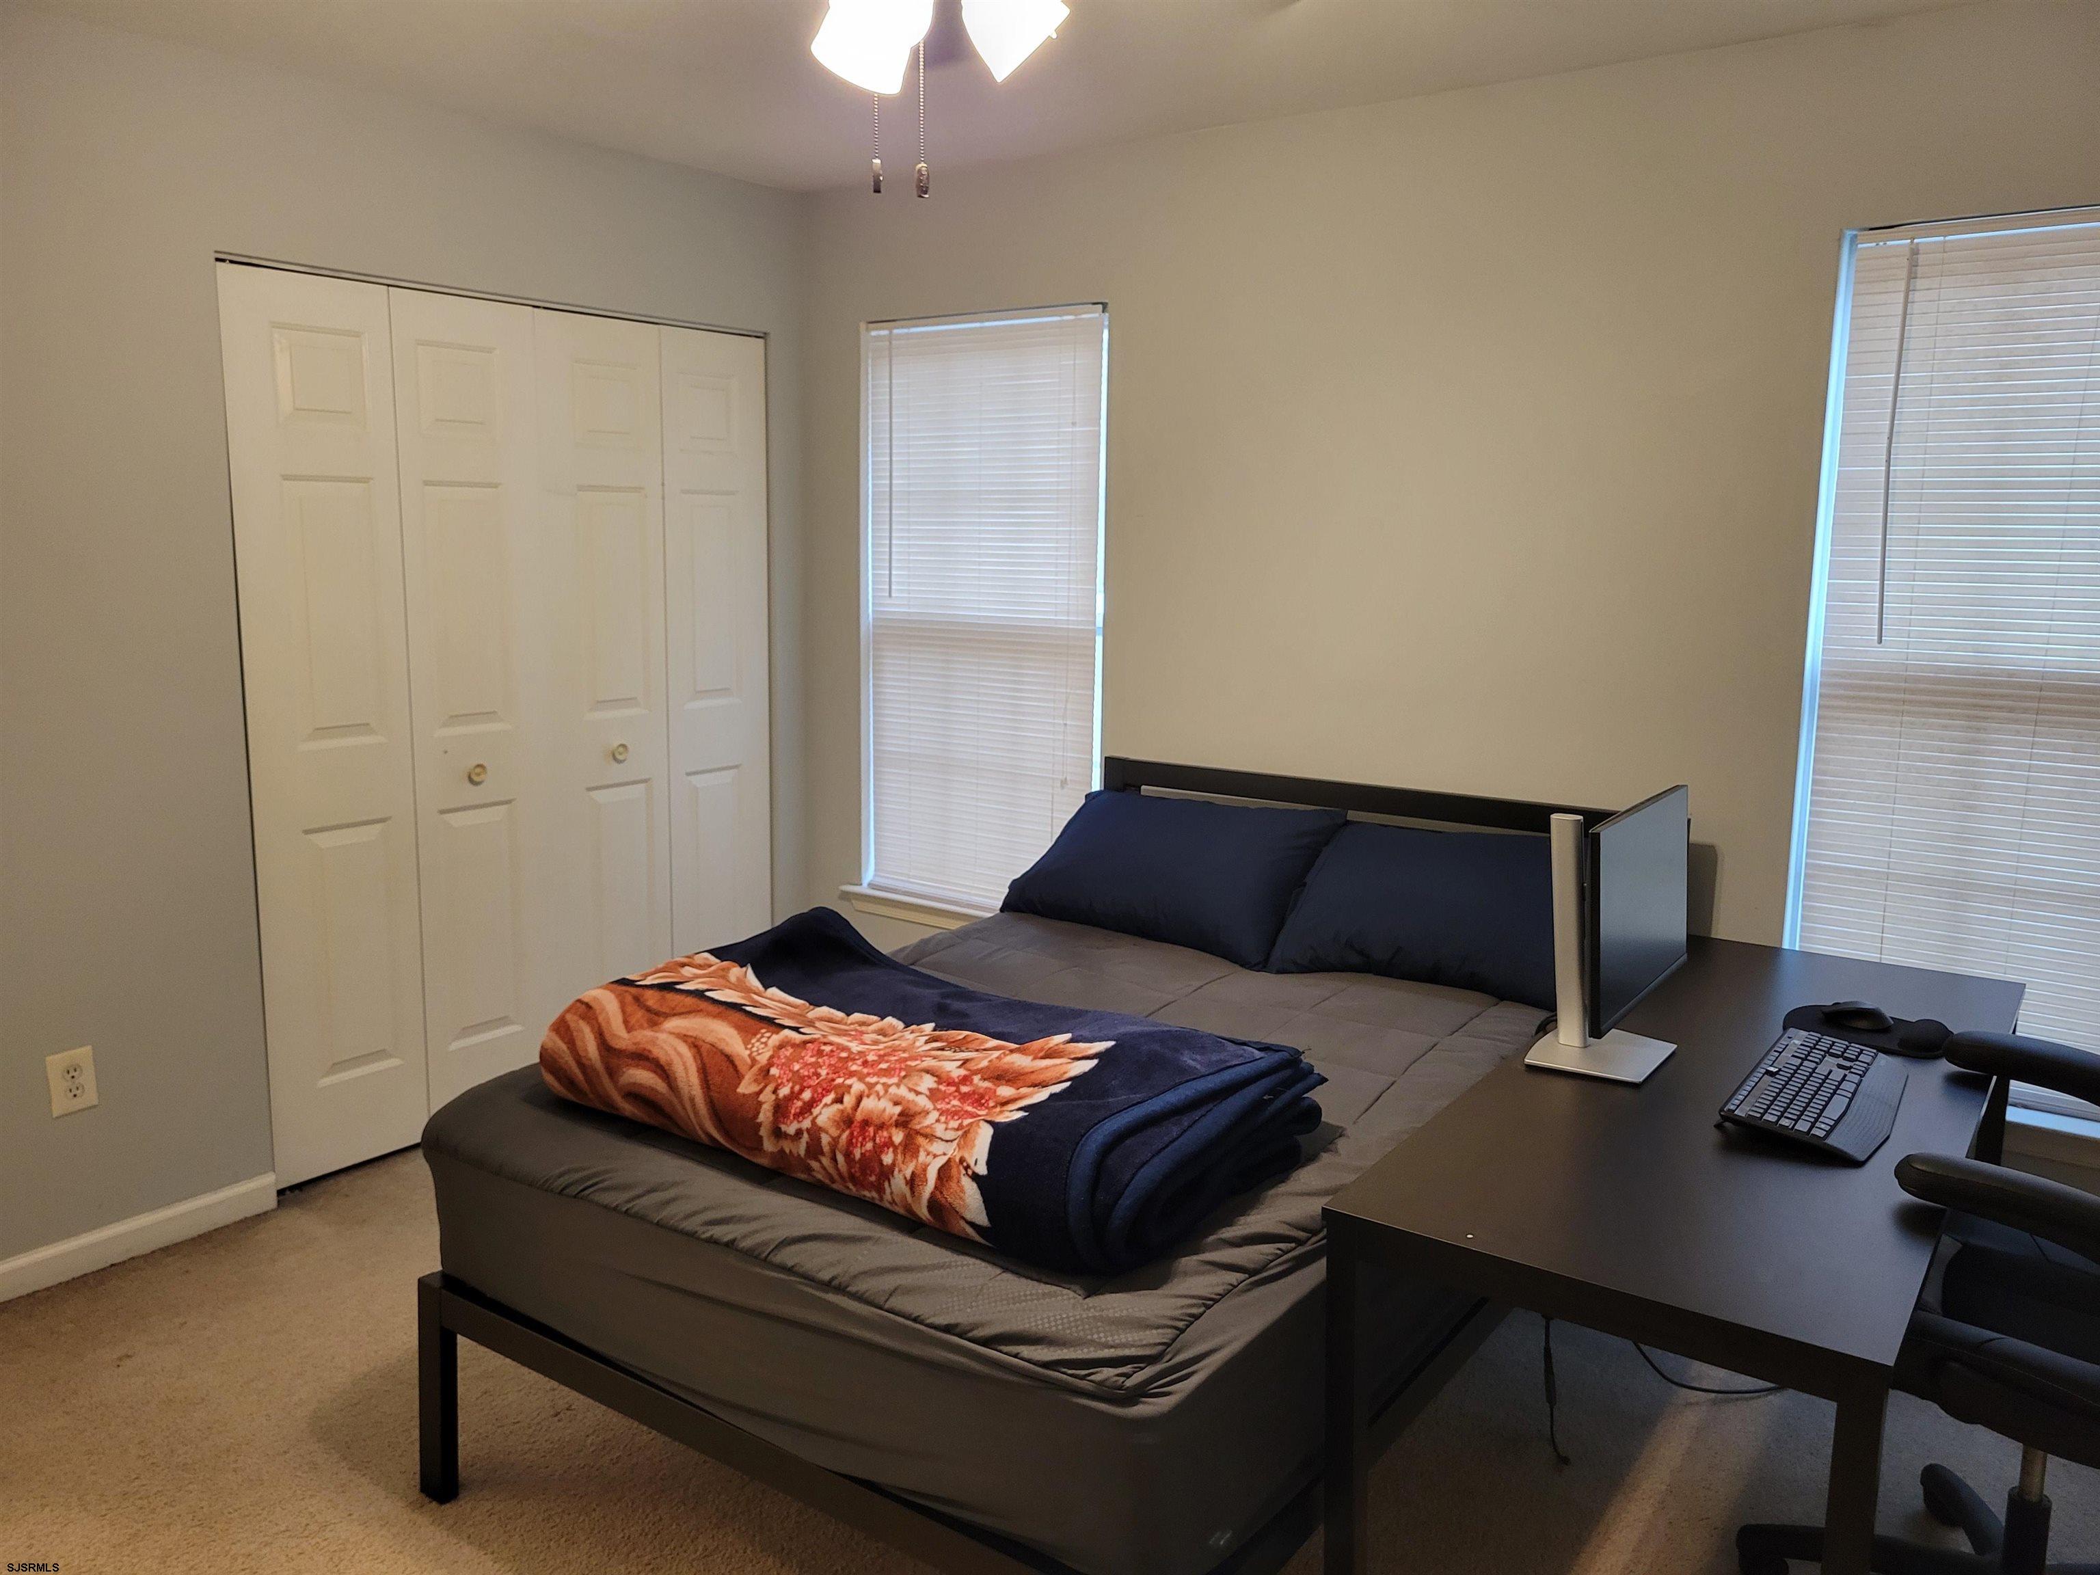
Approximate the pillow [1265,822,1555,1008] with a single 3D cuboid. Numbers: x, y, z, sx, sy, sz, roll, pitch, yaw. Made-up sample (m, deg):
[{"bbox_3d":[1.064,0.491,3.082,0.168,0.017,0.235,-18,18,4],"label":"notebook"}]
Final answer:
[{"bbox_3d":[0.818,0.240,3.069,0.660,0.165,0.475,7,36,35],"label":"pillow"}]

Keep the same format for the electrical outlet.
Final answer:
[{"bbox_3d":[-1.920,0.578,3.102,0.008,0.122,0.081,7,11,35],"label":"electrical outlet"}]

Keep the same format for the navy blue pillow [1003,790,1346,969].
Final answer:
[{"bbox_3d":[0.268,0.170,3.455,0.670,0.165,0.475,7,36,35],"label":"navy blue pillow"}]

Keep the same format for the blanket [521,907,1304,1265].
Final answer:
[{"bbox_3d":[-0.175,0.390,2.311,1.060,0.190,0.595,7,11,35],"label":"blanket"}]

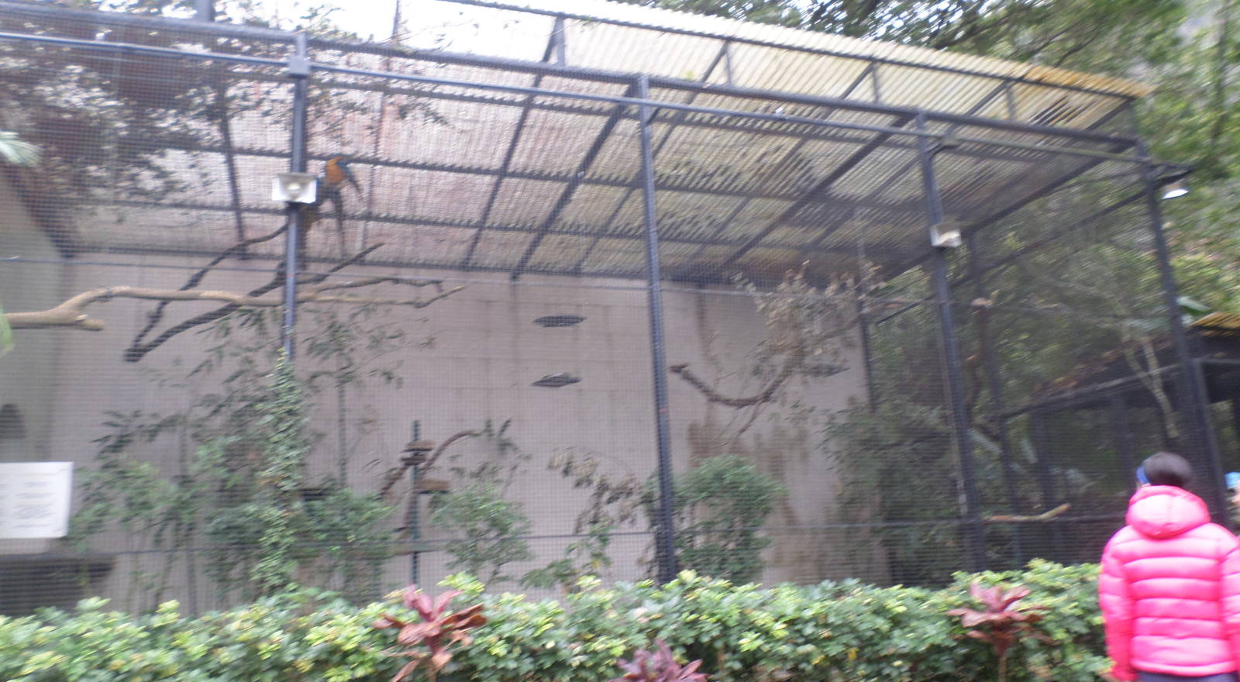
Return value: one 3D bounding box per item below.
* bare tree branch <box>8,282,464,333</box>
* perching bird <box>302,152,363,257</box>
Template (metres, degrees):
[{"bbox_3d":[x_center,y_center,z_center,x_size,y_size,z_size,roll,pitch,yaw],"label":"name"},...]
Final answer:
[{"bbox_3d":[-2.593,-0.217,6.000,3.050,0.360,0.320,-1,-14,-7],"label":"bare tree branch"},{"bbox_3d":[-2.011,-0.943,6.250,0.350,0.720,0.340,-9,-15,24],"label":"perching bird"}]

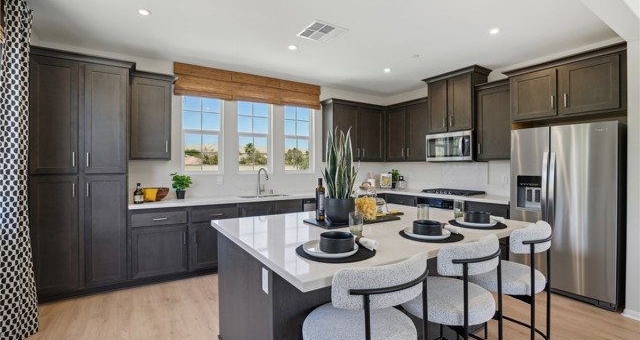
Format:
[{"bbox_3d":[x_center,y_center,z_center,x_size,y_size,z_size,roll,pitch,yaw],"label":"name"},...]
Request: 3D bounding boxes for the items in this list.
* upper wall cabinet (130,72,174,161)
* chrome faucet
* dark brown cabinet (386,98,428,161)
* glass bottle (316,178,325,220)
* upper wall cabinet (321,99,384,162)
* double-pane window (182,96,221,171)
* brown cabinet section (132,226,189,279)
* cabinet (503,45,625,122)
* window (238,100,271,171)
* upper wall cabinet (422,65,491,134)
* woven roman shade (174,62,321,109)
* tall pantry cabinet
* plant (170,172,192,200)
[{"bbox_3d":[-2.085,-0.632,3.512,0.440,1.020,0.370,0,0,-33],"label":"upper wall cabinet"},{"bbox_3d":[-0.857,0.178,4.209,0.115,0.406,0.240,0,0,-33],"label":"chrome faucet"},{"bbox_3d":[1.671,-0.672,5.193,0.367,1.051,1.020,0,1,-32],"label":"dark brown cabinet"},{"bbox_3d":[-0.004,0.227,2.212,0.060,0.325,0.060,0,1,-32],"label":"glass bottle"},{"bbox_3d":[0.670,-0.675,5.336,1.265,1.056,0.369,0,1,-32],"label":"upper wall cabinet"},{"bbox_3d":[-1.701,-0.544,4.129,0.558,1.190,0.080,0,1,-32],"label":"double-pane window"},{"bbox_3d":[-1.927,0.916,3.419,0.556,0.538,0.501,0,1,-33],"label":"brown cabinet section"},{"bbox_3d":[2.760,-0.856,3.157,0.657,0.595,1.025,0,1,-32],"label":"cabinet"},{"bbox_3d":[-1.040,-0.548,4.538,0.565,1.190,0.080,0,1,-32],"label":"window"},{"bbox_3d":[2.110,-1.013,4.409,0.442,0.875,0.860,0,1,-32],"label":"upper wall cabinet"},{"bbox_3d":[-0.966,-1.234,4.402,2.320,0.435,0.100,0,0,-33],"label":"woven roman shade"},{"bbox_3d":[-2.561,0.077,3.163,0.835,2.476,0.674,0,1,-32],"label":"tall pantry cabinet"},{"bbox_3d":[-1.810,0.204,3.717,0.250,0.358,0.250,0,0,-33],"label":"plant"}]

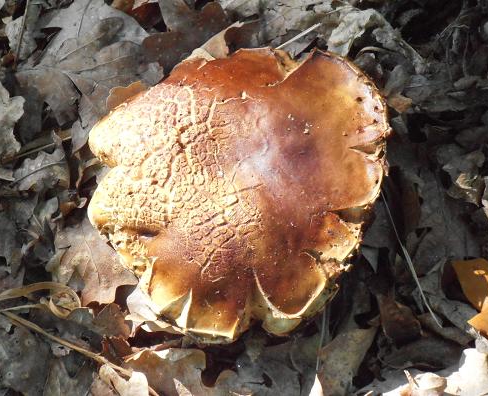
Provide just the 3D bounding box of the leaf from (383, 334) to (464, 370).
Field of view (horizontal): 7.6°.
[{"bbox_3d":[0.095,0.083,1.962,0.044,0.014,0.021,-6,65,-4],"label":"leaf"}]

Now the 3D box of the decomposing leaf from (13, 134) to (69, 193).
[{"bbox_3d":[-0.111,-0.018,2.004,0.034,0.013,0.026,-22,67,-11],"label":"decomposing leaf"}]

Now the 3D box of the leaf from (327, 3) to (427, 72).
[{"bbox_3d":[0.074,-0.089,2.036,0.052,0.024,0.038,22,67,9],"label":"leaf"}]

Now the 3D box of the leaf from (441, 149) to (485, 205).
[{"bbox_3d":[0.119,-0.012,2.003,0.024,0.015,0.031,0,65,-1],"label":"leaf"}]

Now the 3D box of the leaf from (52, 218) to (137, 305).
[{"bbox_3d":[-0.080,0.035,1.979,0.045,0.014,0.049,-14,66,-8],"label":"leaf"}]

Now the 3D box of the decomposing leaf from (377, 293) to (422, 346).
[{"bbox_3d":[0.084,0.065,1.967,0.024,0.015,0.029,-4,65,-3],"label":"decomposing leaf"}]

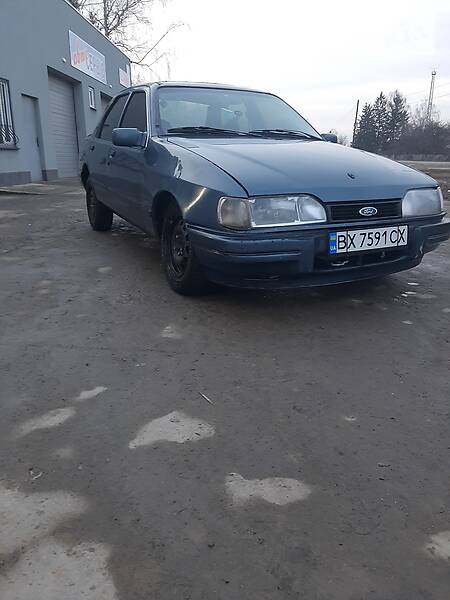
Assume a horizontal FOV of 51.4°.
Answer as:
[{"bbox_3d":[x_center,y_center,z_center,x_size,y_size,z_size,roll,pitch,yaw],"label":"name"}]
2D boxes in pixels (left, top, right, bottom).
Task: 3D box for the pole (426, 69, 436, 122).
[{"bbox_3d":[29.315,-26.332,67.203,0.700,11.910,0.700,7,19,21],"label":"pole"}]

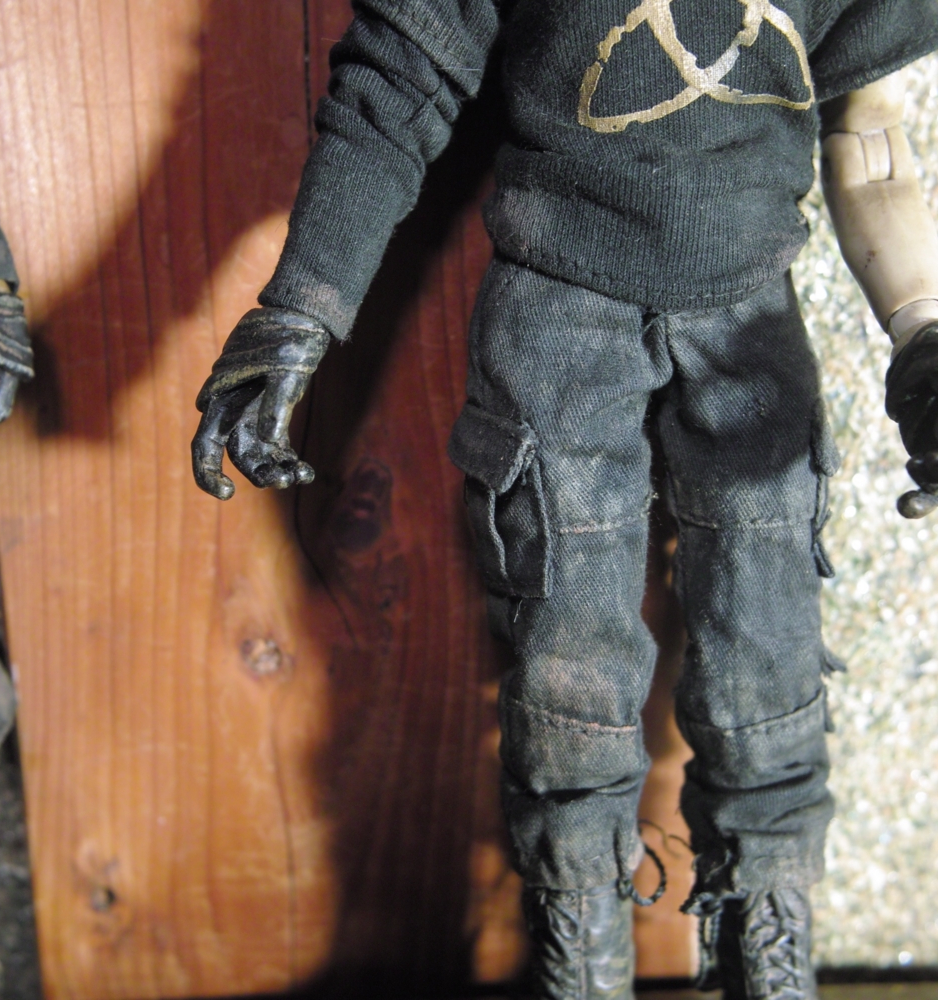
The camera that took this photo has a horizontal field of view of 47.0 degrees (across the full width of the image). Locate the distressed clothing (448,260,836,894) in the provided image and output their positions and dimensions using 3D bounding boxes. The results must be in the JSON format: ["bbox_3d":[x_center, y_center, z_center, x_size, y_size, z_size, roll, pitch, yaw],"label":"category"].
[{"bbox_3d":[0.039,0.013,0.240,0.080,0.146,0.053,-3,10,-5],"label":"distressed clothing"}]

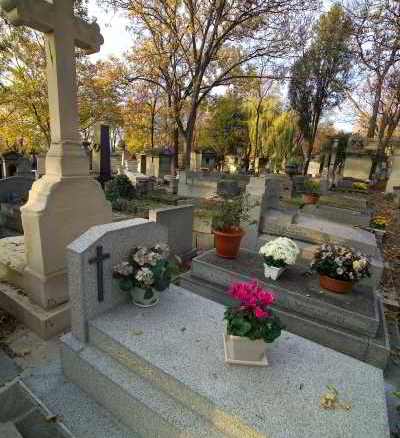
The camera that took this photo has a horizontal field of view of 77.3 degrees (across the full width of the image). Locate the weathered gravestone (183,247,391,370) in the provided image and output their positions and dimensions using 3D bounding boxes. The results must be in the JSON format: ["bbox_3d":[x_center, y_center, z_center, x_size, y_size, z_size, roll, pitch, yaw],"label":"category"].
[{"bbox_3d":[0.844,0.730,2.675,1.870,0.369,0.960,12,15,31],"label":"weathered gravestone"}]

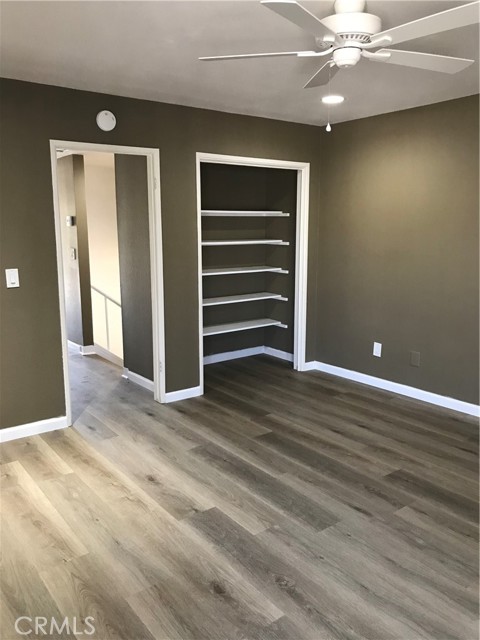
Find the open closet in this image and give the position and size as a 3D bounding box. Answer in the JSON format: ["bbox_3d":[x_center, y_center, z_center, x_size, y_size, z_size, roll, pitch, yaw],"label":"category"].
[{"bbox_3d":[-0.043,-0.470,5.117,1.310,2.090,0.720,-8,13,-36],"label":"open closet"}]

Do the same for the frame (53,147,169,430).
[{"bbox_3d":[-1.003,-0.269,4.044,0.846,2.090,0.140,-8,13,-36],"label":"frame"}]

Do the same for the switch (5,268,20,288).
[{"bbox_3d":[-1.553,-0.283,3.543,0.078,0.124,0.012,-8,13,-36],"label":"switch"}]

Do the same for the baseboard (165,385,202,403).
[{"bbox_3d":[-0.488,0.658,4.531,0.345,0.088,0.016,-8,13,-36],"label":"baseboard"}]

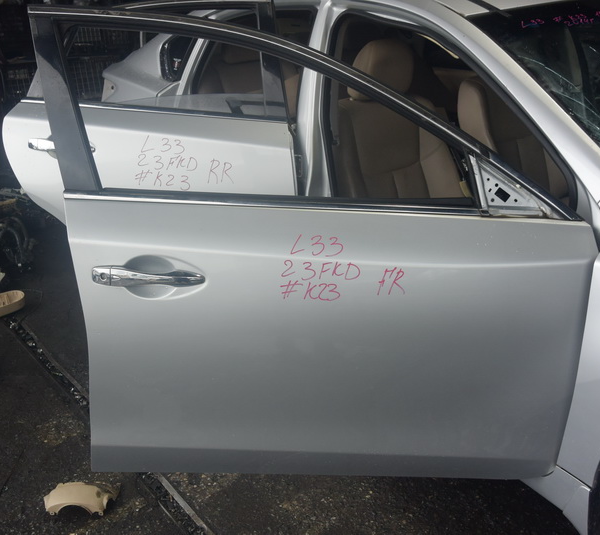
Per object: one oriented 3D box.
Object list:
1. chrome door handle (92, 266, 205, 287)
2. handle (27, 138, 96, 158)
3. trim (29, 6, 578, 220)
[{"bbox_3d":[-0.315,0.019,1.483,0.232,0.038,0.045,0,21,0],"label":"chrome door handle"},{"bbox_3d":[-0.803,-0.405,2.400,0.230,0.038,0.045,2,21,6],"label":"handle"},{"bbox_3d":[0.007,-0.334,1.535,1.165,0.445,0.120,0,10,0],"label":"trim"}]

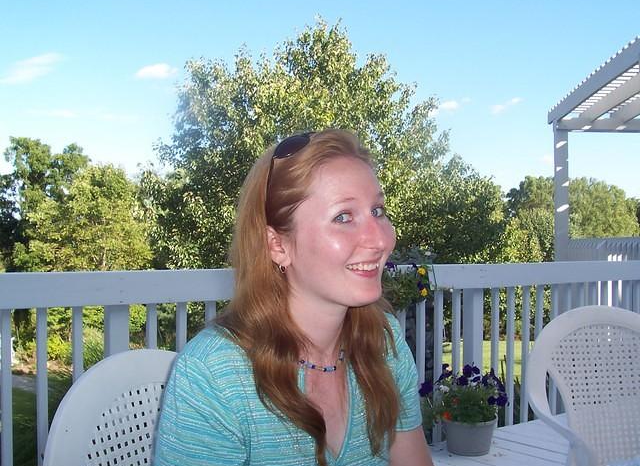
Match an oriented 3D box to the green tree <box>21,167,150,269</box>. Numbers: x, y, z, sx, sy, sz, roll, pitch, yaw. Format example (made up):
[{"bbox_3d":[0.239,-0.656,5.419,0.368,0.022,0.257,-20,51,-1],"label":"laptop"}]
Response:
[{"bbox_3d":[-5.827,0.435,17.000,3.250,4.220,3.200,0,0,0],"label":"green tree"}]

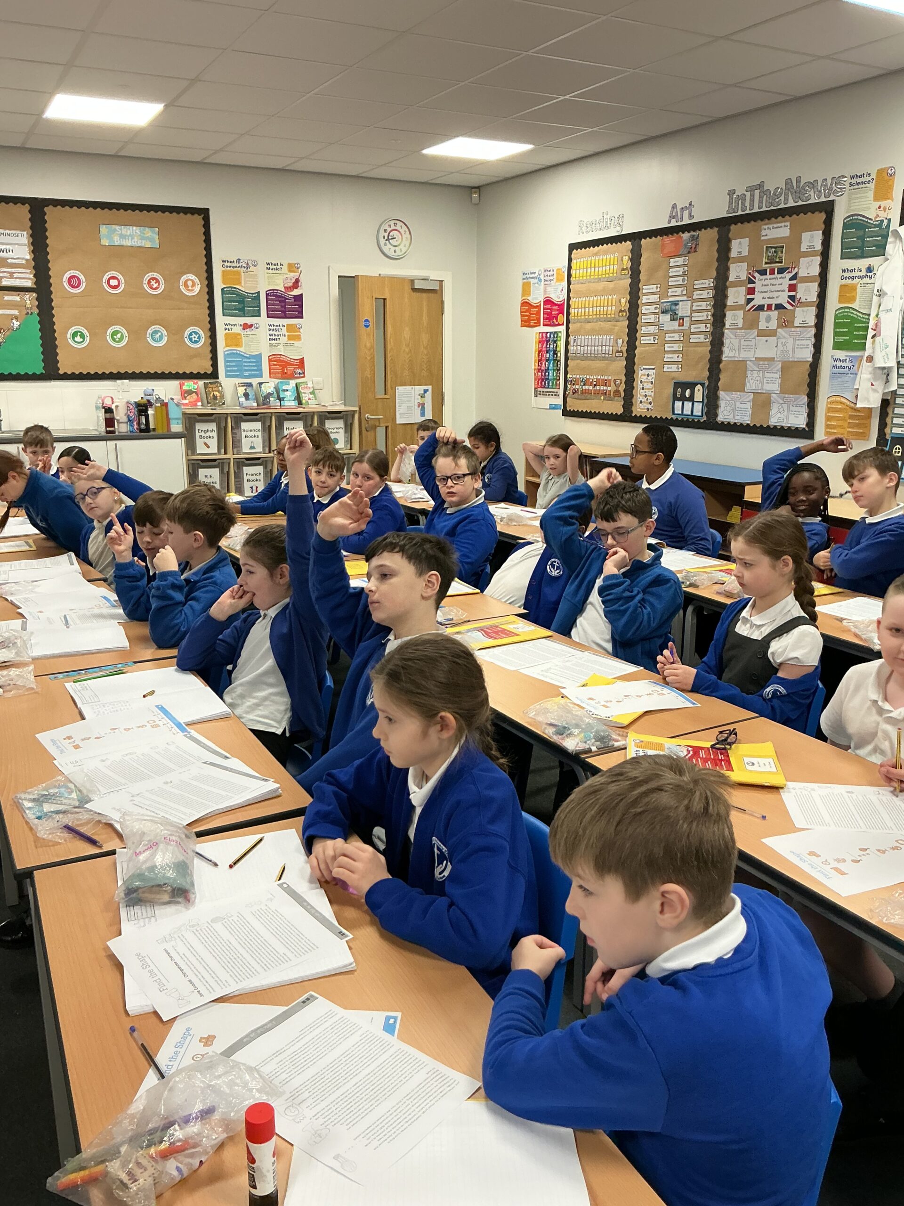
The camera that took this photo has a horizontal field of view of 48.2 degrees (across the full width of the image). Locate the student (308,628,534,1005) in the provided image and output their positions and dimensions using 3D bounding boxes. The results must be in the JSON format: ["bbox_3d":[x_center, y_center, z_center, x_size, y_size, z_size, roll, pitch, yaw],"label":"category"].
[{"bbox_3d":[-0.066,0.580,1.652,0.460,1.085,0.450,-7,16,-26],"label":"student"}]

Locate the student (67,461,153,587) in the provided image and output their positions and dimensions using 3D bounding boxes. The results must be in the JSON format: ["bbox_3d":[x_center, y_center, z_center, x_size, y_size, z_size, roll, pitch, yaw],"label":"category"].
[{"bbox_3d":[-1.316,-0.019,3.998,0.450,1.090,0.570,9,17,31],"label":"student"}]

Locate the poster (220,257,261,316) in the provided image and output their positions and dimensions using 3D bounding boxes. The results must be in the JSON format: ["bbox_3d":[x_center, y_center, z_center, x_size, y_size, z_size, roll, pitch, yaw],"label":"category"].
[{"bbox_3d":[-1.588,-2.371,7.620,0.292,0.418,0.006,-7,16,-27],"label":"poster"}]

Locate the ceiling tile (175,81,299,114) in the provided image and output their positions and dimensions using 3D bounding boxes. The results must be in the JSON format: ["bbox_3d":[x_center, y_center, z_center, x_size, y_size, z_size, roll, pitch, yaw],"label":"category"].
[{"bbox_3d":[-1.150,-2.711,5.424,0.600,0.020,0.600,-7,16,-27],"label":"ceiling tile"}]

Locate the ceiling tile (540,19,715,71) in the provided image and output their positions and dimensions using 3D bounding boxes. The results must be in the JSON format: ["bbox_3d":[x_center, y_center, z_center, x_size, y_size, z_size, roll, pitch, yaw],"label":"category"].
[{"bbox_3d":[0.745,-2.446,4.415,0.600,0.020,0.600,-7,16,-27],"label":"ceiling tile"}]

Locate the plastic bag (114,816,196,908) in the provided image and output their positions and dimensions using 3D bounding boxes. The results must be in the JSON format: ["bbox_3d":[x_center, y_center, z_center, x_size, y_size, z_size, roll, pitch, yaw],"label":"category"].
[{"bbox_3d":[-0.475,0.409,1.635,0.130,0.100,0.120,1,14,3],"label":"plastic bag"}]

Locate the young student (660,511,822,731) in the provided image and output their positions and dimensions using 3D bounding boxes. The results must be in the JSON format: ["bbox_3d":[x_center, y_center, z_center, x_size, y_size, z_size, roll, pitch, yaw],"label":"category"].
[{"bbox_3d":[0.752,0.319,2.641,0.470,1.115,0.440,-6,16,-24],"label":"young student"}]

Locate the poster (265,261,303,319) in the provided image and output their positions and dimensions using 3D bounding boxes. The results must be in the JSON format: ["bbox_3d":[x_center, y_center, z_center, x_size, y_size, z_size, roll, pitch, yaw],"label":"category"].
[{"bbox_3d":[-1.284,-2.394,7.743,0.297,0.418,0.005,-7,16,-27],"label":"poster"}]

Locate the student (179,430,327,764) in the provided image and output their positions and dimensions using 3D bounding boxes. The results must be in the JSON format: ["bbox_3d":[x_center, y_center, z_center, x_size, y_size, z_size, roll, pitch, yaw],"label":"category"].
[{"bbox_3d":[-0.526,0.226,2.601,0.490,1.290,0.430,-10,18,-36],"label":"student"}]

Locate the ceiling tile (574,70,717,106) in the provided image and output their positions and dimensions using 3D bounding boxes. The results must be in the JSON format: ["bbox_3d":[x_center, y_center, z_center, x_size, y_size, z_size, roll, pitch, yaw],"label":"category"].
[{"bbox_3d":[1.000,-2.644,5.201,0.595,0.020,0.595,-7,16,-27],"label":"ceiling tile"}]

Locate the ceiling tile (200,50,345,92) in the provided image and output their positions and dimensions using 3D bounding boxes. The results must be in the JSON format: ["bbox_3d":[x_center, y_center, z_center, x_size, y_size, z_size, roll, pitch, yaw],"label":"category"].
[{"bbox_3d":[-0.873,-2.579,4.908,0.600,0.020,0.600,-7,16,-27],"label":"ceiling tile"}]

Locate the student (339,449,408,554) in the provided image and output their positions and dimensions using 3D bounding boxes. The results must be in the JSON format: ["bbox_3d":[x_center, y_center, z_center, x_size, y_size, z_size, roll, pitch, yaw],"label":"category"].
[{"bbox_3d":[-0.393,-0.174,4.699,0.580,1.060,0.420,-12,19,-40],"label":"student"}]

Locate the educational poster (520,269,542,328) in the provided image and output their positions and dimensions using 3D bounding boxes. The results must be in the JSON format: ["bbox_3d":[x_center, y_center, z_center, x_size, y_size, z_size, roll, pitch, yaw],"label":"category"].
[{"bbox_3d":[0.604,-2.323,7.719,0.010,0.420,0.297,-7,16,-26],"label":"educational poster"}]

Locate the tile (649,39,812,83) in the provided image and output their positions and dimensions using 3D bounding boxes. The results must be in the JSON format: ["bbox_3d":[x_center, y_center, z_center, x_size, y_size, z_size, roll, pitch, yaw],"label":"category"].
[{"bbox_3d":[1.274,-2.511,4.684,0.595,0.020,0.595,-7,16,-27],"label":"tile"}]

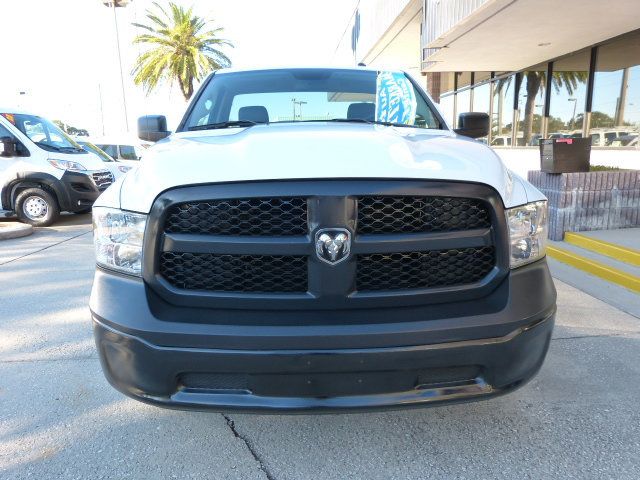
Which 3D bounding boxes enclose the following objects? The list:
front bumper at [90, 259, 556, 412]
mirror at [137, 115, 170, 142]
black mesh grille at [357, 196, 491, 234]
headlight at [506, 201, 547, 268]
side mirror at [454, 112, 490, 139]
[{"bbox_3d":[0.037,0.373,1.877,1.980,0.520,0.490,-1,11,-2],"label":"front bumper"},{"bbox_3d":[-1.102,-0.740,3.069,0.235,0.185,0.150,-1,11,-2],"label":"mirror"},{"bbox_3d":[0.373,-0.086,1.666,0.520,0.140,0.100,-1,11,-2],"label":"black mesh grille"},{"bbox_3d":[0.878,-0.030,1.925,0.320,0.265,0.300,-1,11,-2],"label":"headlight"},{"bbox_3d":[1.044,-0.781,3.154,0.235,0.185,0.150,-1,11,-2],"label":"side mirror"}]

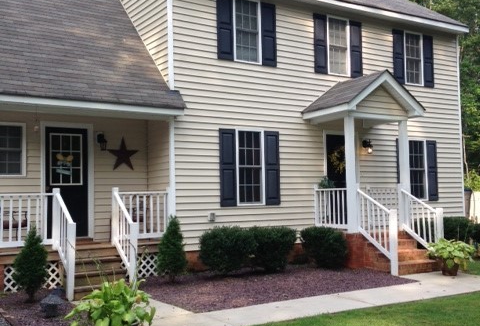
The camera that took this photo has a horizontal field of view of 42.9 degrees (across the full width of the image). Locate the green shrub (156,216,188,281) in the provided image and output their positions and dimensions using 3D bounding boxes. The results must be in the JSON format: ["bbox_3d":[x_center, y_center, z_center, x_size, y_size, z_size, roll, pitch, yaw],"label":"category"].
[{"bbox_3d":[-1.109,1.408,10.061,0.530,1.090,0.530,-1,-4,0],"label":"green shrub"}]

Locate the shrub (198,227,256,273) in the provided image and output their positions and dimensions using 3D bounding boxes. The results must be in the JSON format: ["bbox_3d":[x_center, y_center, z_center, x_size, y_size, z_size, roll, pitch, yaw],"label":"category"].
[{"bbox_3d":[-0.210,1.512,10.656,1.020,0.850,0.940,-1,-4,0],"label":"shrub"}]

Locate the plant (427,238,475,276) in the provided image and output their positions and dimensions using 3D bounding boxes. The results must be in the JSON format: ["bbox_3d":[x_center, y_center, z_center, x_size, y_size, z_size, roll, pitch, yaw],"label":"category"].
[{"bbox_3d":[3.931,1.756,11.401,0.820,0.680,0.820,1,-4,-34],"label":"plant"}]

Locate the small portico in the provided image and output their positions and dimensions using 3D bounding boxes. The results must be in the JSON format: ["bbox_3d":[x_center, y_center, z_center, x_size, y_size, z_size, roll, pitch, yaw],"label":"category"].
[{"bbox_3d":[2.894,0.117,12.590,2.280,4.070,2.240,1,-4,-34],"label":"small portico"}]

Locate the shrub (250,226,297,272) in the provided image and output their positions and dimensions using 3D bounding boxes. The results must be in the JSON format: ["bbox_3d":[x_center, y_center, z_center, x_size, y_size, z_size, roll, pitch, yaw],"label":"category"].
[{"bbox_3d":[0.605,1.567,11.163,0.900,0.850,0.830,-1,-4,0],"label":"shrub"}]

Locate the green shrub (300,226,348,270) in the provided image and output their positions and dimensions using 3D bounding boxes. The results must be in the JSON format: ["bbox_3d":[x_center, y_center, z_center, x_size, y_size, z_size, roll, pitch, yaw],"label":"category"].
[{"bbox_3d":[1.617,1.629,11.752,0.900,0.850,0.880,-1,-4,0],"label":"green shrub"}]

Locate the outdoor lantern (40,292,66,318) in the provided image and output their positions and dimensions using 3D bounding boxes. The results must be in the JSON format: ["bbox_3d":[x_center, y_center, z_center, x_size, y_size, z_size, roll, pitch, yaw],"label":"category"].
[{"bbox_3d":[-2.358,1.777,7.688,0.290,0.290,0.290,1,-4,-34],"label":"outdoor lantern"}]

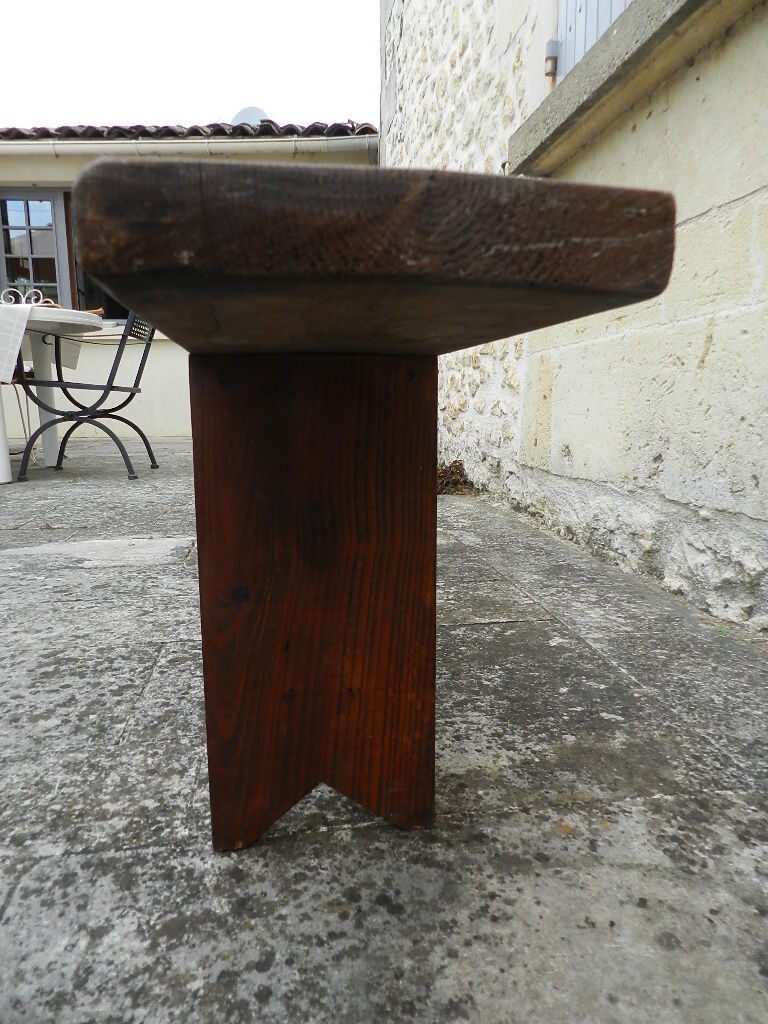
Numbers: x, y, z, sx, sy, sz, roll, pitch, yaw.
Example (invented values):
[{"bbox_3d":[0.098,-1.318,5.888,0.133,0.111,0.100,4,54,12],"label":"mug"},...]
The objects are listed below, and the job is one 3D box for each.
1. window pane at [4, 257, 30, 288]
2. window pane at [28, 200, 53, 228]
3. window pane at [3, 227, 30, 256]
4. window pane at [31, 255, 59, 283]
[{"bbox_3d":[-3.387,-2.235,6.313,0.220,0.235,0.030,-1,9,-5],"label":"window pane"},{"bbox_3d":[-3.157,-2.738,6.253,0.220,0.235,0.030,-1,9,-5],"label":"window pane"},{"bbox_3d":[-3.390,-2.485,6.273,0.220,0.235,0.030,-1,9,-5],"label":"window pane"},{"bbox_3d":[-3.157,-2.244,6.332,0.220,0.235,0.030,-1,9,-5],"label":"window pane"}]

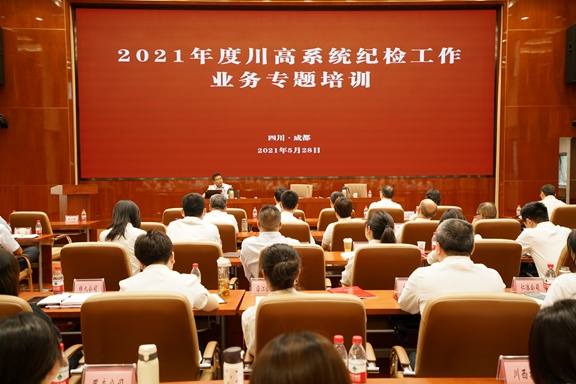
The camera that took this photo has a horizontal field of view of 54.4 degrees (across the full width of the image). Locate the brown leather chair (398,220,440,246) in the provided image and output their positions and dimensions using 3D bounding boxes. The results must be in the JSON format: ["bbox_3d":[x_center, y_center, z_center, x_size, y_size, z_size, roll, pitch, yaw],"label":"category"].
[{"bbox_3d":[1.275,0.745,5.500,0.630,1.000,0.640,0,3,-1],"label":"brown leather chair"}]

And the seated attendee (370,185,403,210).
[{"bbox_3d":[1.215,0.535,7.100,0.480,1.250,0.700,0,3,-2],"label":"seated attendee"}]

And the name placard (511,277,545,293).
[{"bbox_3d":[1.448,0.545,3.372,0.185,0.093,0.078,0,3,-1],"label":"name placard"}]

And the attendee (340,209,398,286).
[{"bbox_3d":[0.640,0.725,4.250,0.480,1.180,0.720,-1,3,-7],"label":"attendee"}]

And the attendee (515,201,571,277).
[{"bbox_3d":[2.150,0.713,4.695,0.500,1.250,0.780,-1,3,-12],"label":"attendee"}]

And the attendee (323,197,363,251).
[{"bbox_3d":[0.615,0.661,6.234,0.480,1.220,0.750,0,2,-3],"label":"attendee"}]

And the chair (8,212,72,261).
[{"bbox_3d":[-3.000,0.707,6.840,0.600,0.970,0.620,0,3,3],"label":"chair"}]

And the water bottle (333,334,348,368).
[{"bbox_3d":[0.183,0.602,2.010,0.063,0.176,0.063,0,3,-1],"label":"water bottle"}]

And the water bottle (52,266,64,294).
[{"bbox_3d":[-1.384,0.522,3.376,0.065,0.168,0.065,0,3,-1],"label":"water bottle"}]

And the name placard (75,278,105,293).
[{"bbox_3d":[-1.235,0.590,3.529,0.190,0.095,0.080,0,2,-6],"label":"name placard"}]

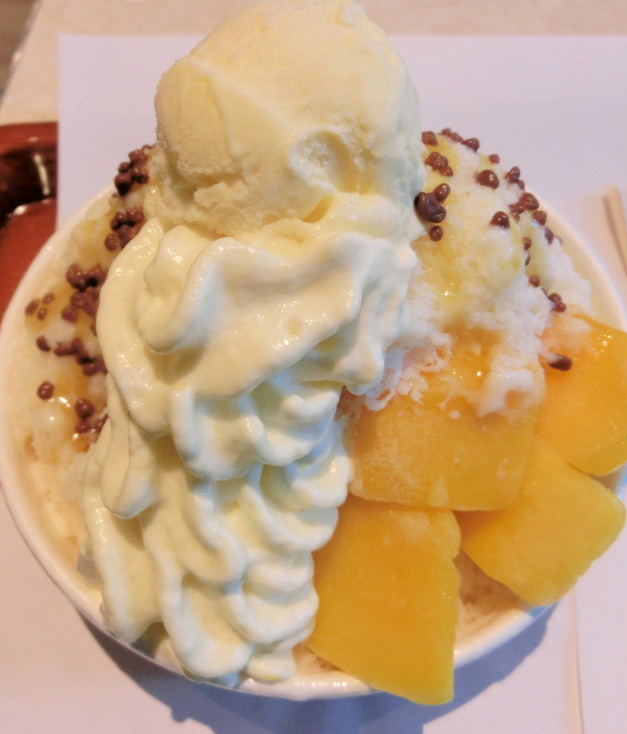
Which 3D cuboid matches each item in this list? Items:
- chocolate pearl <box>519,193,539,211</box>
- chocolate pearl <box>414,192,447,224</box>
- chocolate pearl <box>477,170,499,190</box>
[{"bbox_3d":[0.051,-0.039,0.161,0.004,0.004,0.004,0,61,0],"label":"chocolate pearl"},{"bbox_3d":[0.025,-0.034,0.143,0.006,0.006,0.006,0,61,0],"label":"chocolate pearl"},{"bbox_3d":[0.039,-0.042,0.152,0.005,0.004,0.005,0,61,0],"label":"chocolate pearl"}]

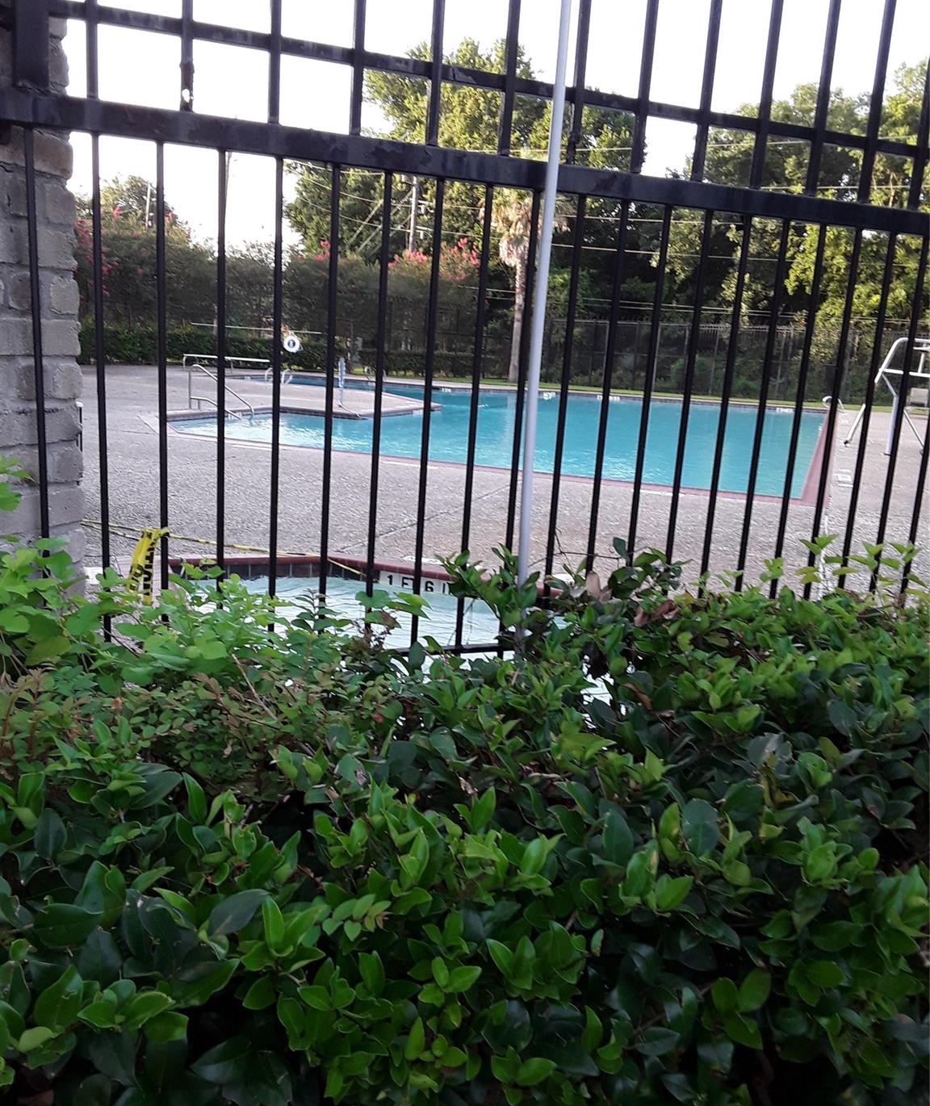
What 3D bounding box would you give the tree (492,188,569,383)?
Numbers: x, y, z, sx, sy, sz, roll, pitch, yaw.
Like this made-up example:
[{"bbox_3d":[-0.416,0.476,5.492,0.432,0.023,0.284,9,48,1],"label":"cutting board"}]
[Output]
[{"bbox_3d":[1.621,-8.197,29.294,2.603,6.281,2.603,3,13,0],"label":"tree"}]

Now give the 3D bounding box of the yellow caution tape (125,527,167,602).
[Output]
[{"bbox_3d":[-0.671,0.030,2.118,0.088,0.160,0.040,-2,14,-21],"label":"yellow caution tape"}]

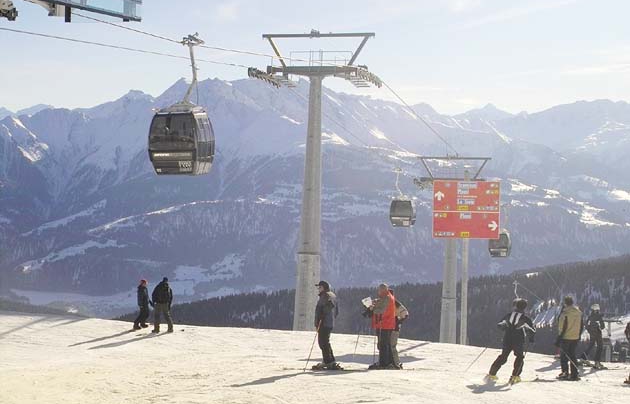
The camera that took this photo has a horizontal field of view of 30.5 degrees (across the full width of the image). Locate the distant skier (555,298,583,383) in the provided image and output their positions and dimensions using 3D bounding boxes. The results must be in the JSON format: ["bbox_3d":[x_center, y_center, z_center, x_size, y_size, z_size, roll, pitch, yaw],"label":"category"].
[{"bbox_3d":[5.290,2.844,24.100,0.580,1.750,0.480,-2,4,-40],"label":"distant skier"}]

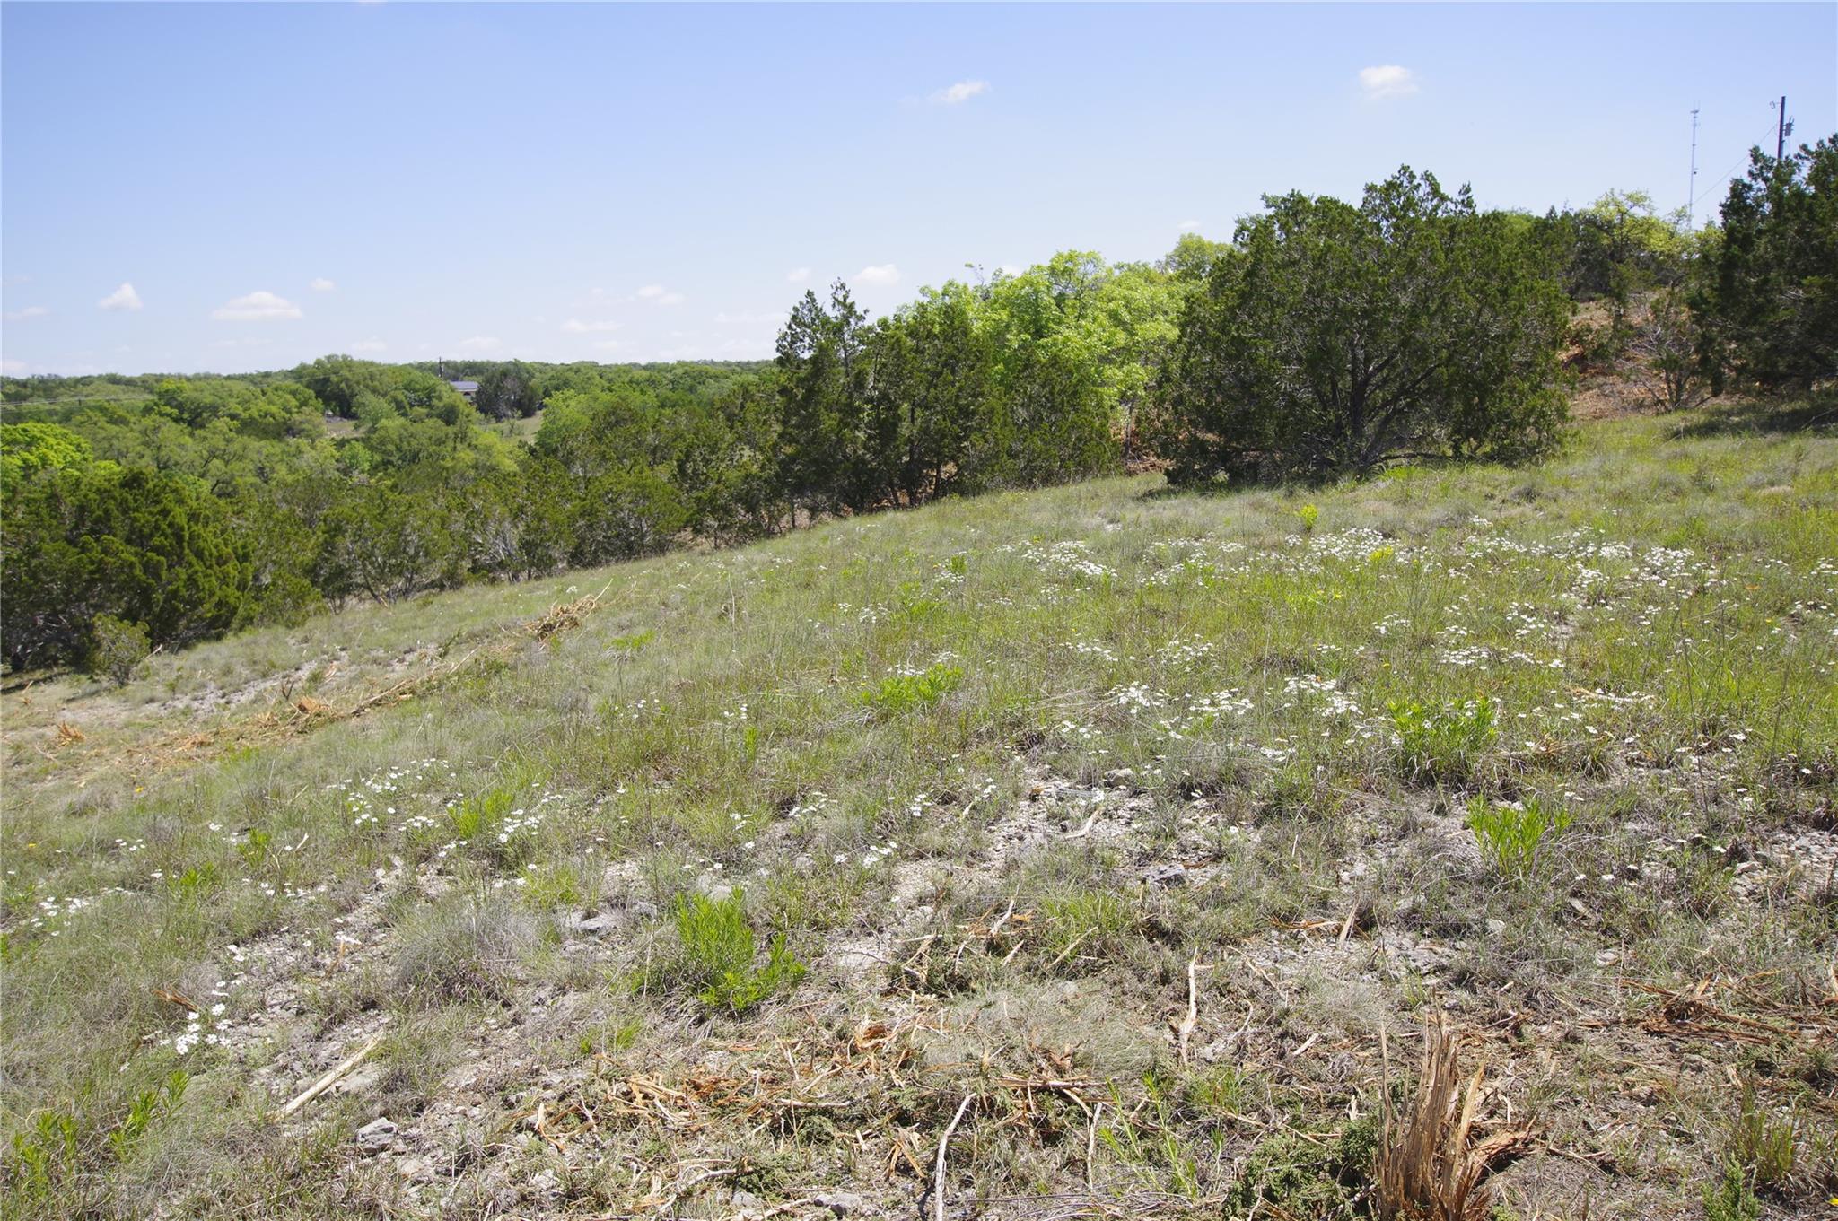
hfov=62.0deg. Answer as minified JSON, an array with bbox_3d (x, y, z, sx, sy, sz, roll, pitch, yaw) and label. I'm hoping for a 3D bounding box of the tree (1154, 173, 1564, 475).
[{"bbox_3d":[5.954,-3.789,20.500,5.400,4.250,5.200,2,9,16],"label":"tree"}]

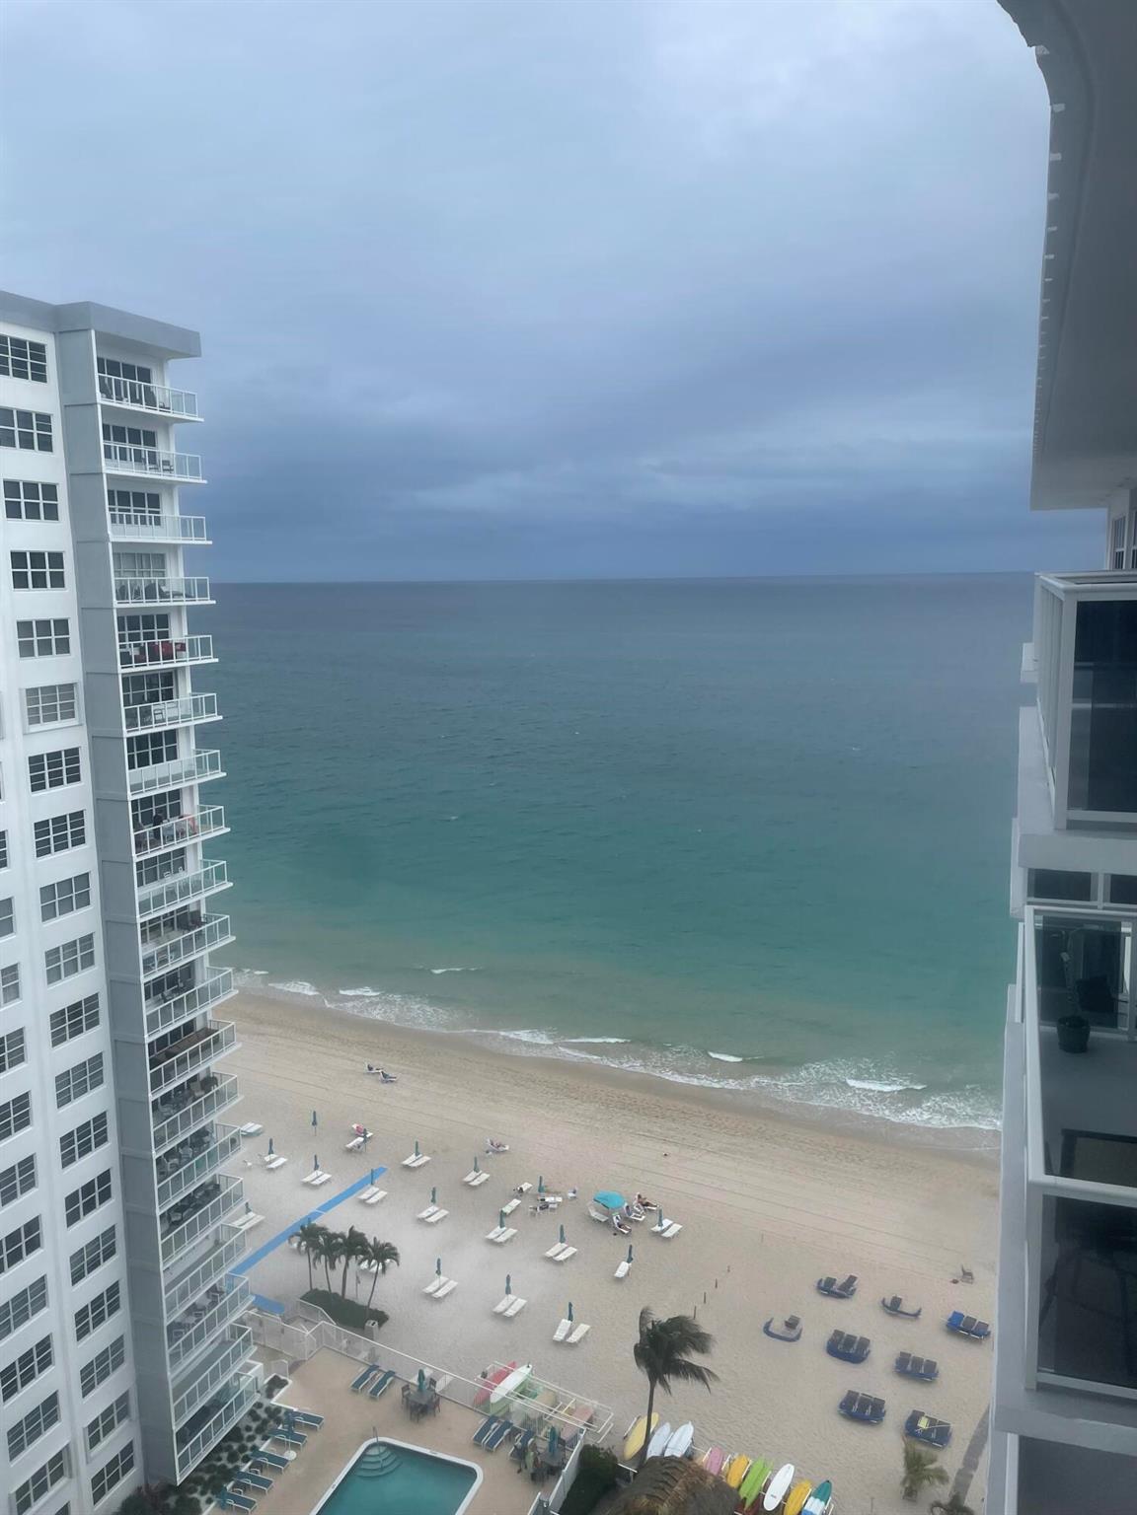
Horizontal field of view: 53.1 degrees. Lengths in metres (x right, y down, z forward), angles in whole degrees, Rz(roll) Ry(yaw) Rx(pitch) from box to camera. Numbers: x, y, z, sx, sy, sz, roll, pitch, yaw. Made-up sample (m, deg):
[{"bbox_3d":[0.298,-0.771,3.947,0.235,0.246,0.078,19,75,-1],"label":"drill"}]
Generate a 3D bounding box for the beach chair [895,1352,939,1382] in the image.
[{"bbox_3d":[20.621,36.091,67.414,2.300,0.550,1.800,4,10,25],"label":"beach chair"}]

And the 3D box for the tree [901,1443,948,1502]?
[{"bbox_3d":[18.088,36.354,57.898,2.600,3.100,2.400,-1,9,0],"label":"tree"}]

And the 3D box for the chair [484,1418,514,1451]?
[{"bbox_3d":[-3.719,36.532,61.320,0.660,0.500,1.900,4,10,26],"label":"chair"}]

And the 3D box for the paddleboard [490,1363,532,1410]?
[{"bbox_3d":[-3.256,35.891,64.966,0.860,0.200,3.450,6,11,34],"label":"paddleboard"}]

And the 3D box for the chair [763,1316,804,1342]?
[{"bbox_3d":[13.372,35.615,70.999,2.250,0.500,1.750,3,10,24],"label":"chair"}]

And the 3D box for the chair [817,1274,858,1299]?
[{"bbox_3d":[17.771,34.890,75.078,2.300,0.550,1.800,3,10,24],"label":"chair"}]

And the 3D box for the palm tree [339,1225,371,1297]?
[{"bbox_3d":[-13.892,32.891,73.917,3.000,5.500,3.000,-1,9,0],"label":"palm tree"}]

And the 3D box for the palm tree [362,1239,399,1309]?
[{"bbox_3d":[-11.964,33.055,72.456,3.000,5.600,3.000,-1,9,0],"label":"palm tree"}]

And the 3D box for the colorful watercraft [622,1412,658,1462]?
[{"bbox_3d":[3.889,36.775,61.535,0.860,0.200,3.450,4,10,29],"label":"colorful watercraft"}]

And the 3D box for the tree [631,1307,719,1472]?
[{"bbox_3d":[5.562,33.219,59.285,4.900,9.100,4.300,-1,9,0],"label":"tree"}]

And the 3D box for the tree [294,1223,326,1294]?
[{"bbox_3d":[-16.891,32.887,74.446,2.900,5.400,2.900,-1,9,0],"label":"tree"}]

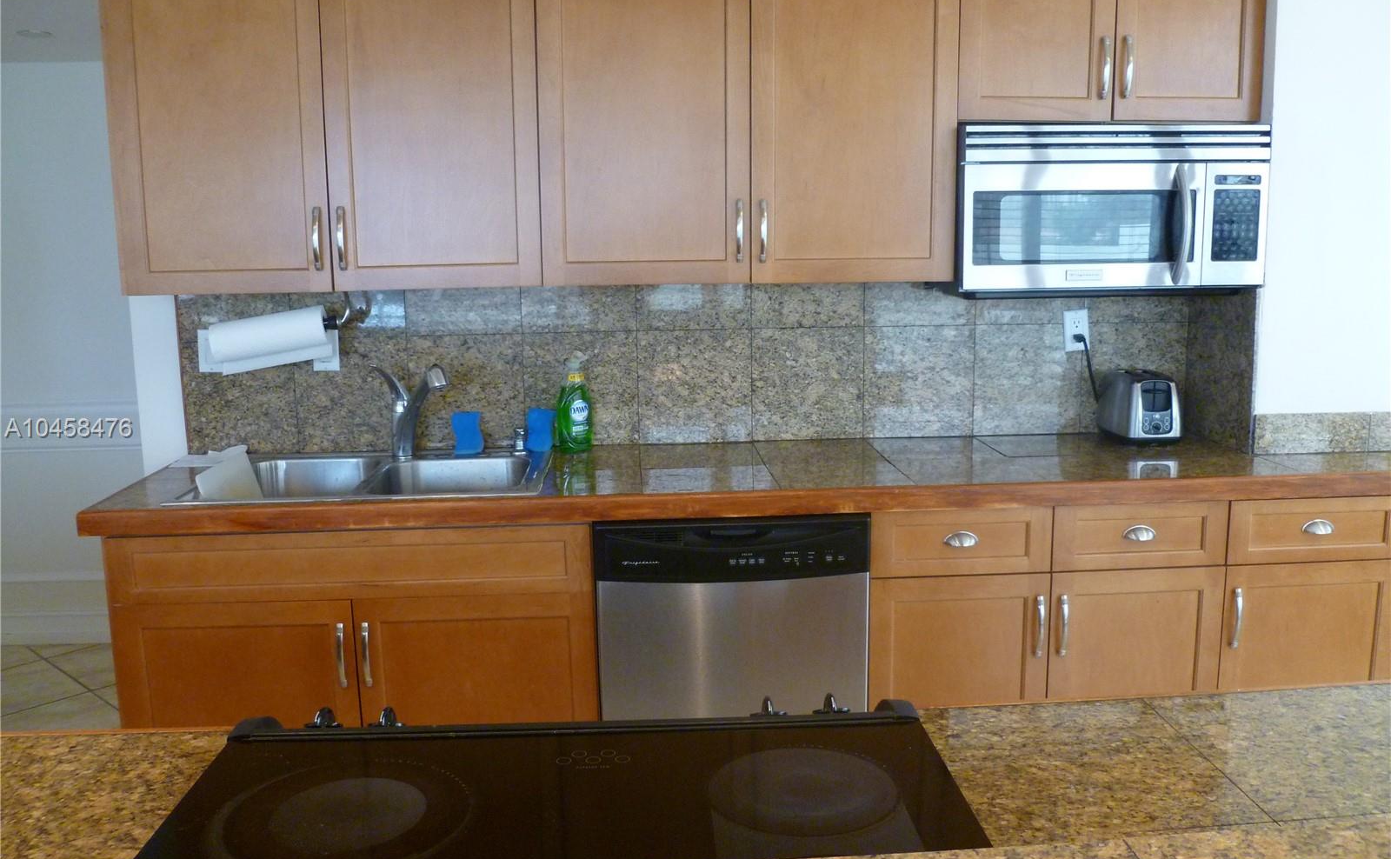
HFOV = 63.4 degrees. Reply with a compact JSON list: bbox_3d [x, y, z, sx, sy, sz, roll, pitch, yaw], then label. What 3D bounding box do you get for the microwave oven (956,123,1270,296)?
[{"bbox_3d":[0.997,-0.554,2.868,0.754,0.405,0.409,-1,8,-4],"label":"microwave oven"}]

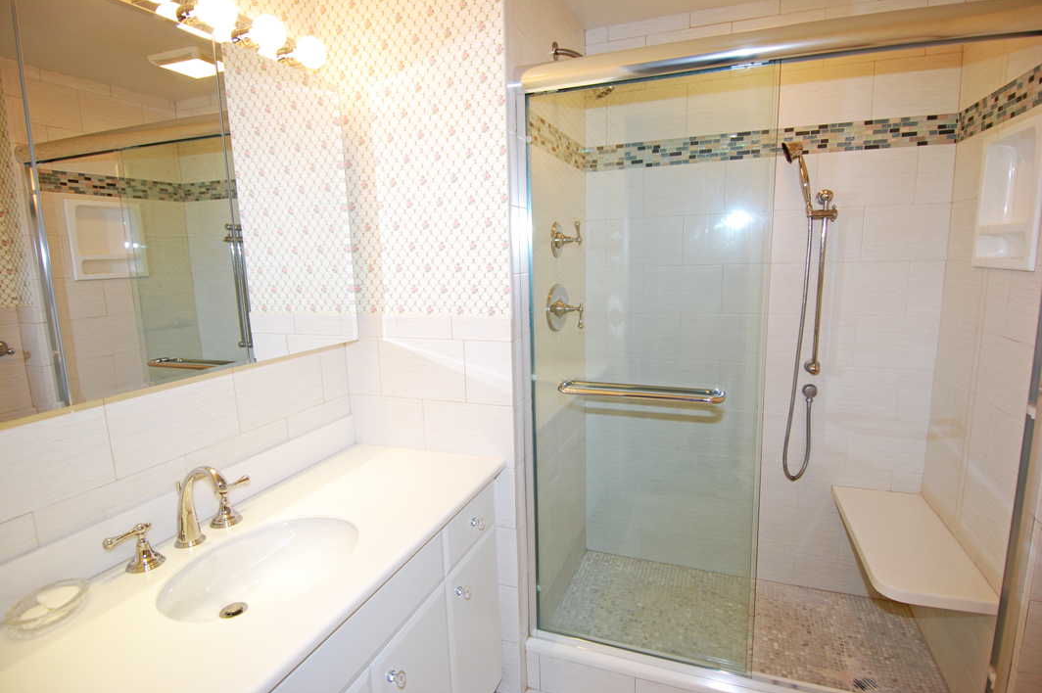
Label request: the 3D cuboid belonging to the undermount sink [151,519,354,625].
[{"bbox_3d":[-0.532,0.533,1.115,0.347,0.155,0.407,2,9,20],"label":"undermount sink"}]

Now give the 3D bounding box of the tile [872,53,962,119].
[{"bbox_3d":[1.396,-0.913,1.846,0.257,0.197,0.010,2,9,20],"label":"tile"}]

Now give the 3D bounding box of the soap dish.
[{"bbox_3d":[-0.848,0.469,0.939,0.125,0.036,0.126,2,9,20],"label":"soap dish"}]

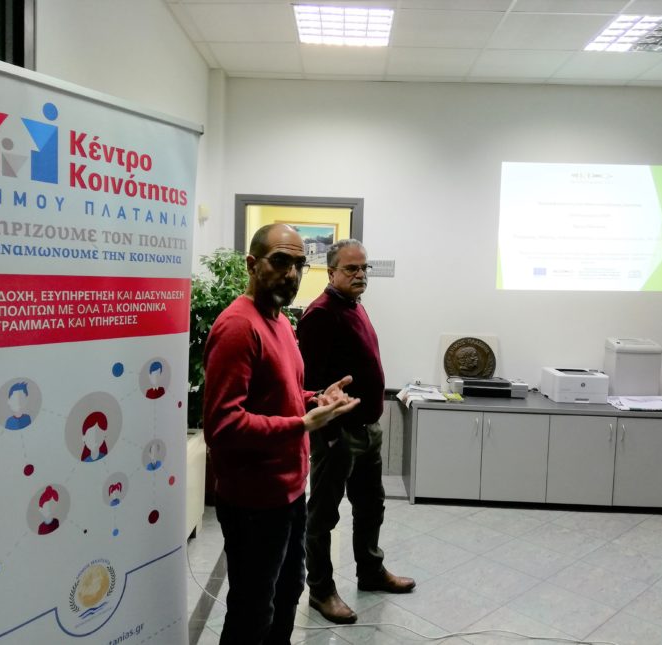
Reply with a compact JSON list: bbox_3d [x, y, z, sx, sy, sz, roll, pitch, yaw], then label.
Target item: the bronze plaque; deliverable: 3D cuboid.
[{"bbox_3d":[1.071,0.317,4.981,0.393,0.393,0.040,2,-1,1],"label":"bronze plaque"}]

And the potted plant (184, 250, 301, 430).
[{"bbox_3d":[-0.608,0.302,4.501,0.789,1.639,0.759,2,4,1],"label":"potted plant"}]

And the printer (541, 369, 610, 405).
[{"bbox_3d":[1.803,0.465,4.788,0.374,0.207,0.349,2,4,1],"label":"printer"}]

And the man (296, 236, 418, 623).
[{"bbox_3d":[0.139,0.479,3.137,0.415,1.741,0.506,4,5,26],"label":"man"}]

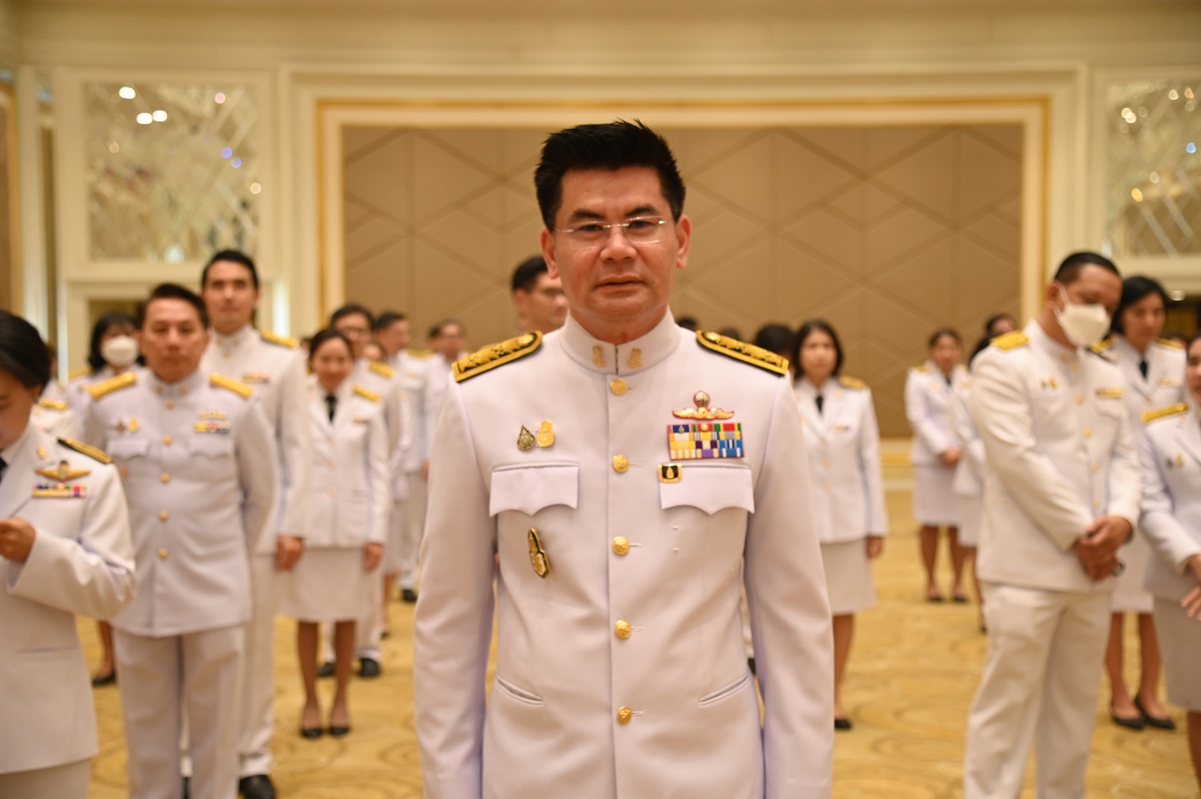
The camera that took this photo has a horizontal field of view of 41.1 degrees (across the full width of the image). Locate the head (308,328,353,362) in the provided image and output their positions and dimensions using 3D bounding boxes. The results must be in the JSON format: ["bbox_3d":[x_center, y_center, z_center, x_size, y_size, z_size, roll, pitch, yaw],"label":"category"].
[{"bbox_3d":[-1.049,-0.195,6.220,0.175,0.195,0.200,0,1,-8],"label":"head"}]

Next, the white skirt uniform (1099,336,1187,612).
[{"bbox_3d":[2.015,0.278,5.970,0.440,1.030,0.280,0,1,0],"label":"white skirt uniform"}]

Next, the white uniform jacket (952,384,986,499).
[{"bbox_3d":[2.027,0.197,8.300,0.440,0.640,0.270,0,1,3],"label":"white uniform jacket"}]

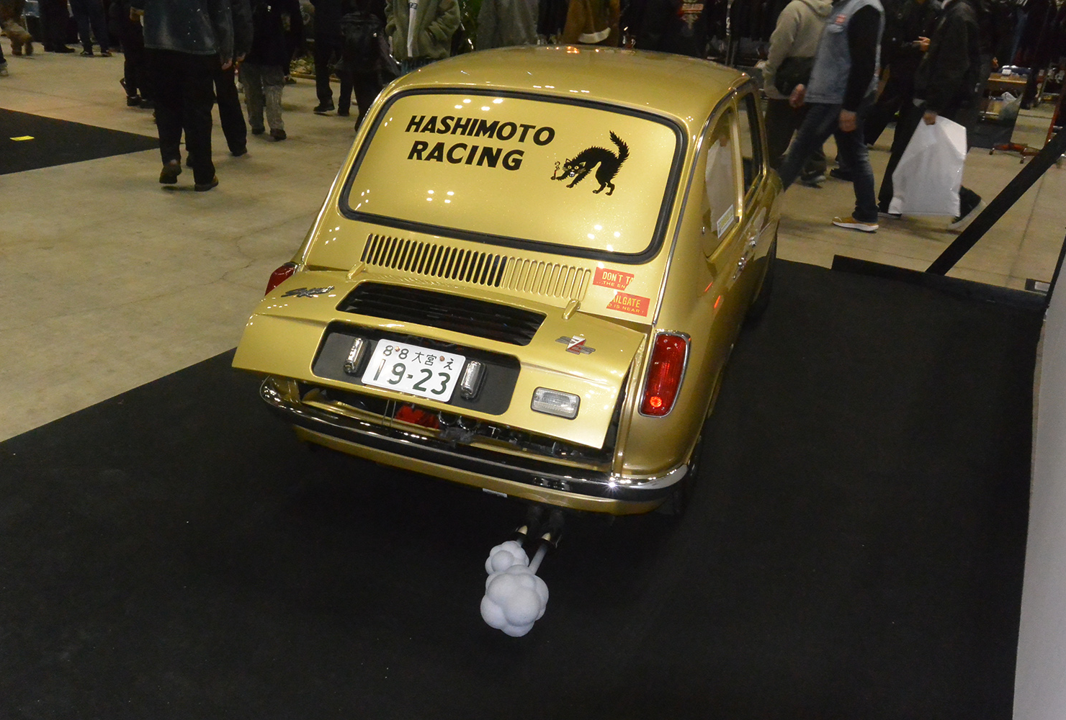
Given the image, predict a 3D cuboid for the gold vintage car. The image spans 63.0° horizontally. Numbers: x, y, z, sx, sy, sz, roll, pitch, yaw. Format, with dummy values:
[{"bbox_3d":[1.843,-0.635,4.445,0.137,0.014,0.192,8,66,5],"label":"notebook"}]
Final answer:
[{"bbox_3d":[0.244,-0.555,3.455,1.300,1.320,3.040,11,25,17],"label":"gold vintage car"}]

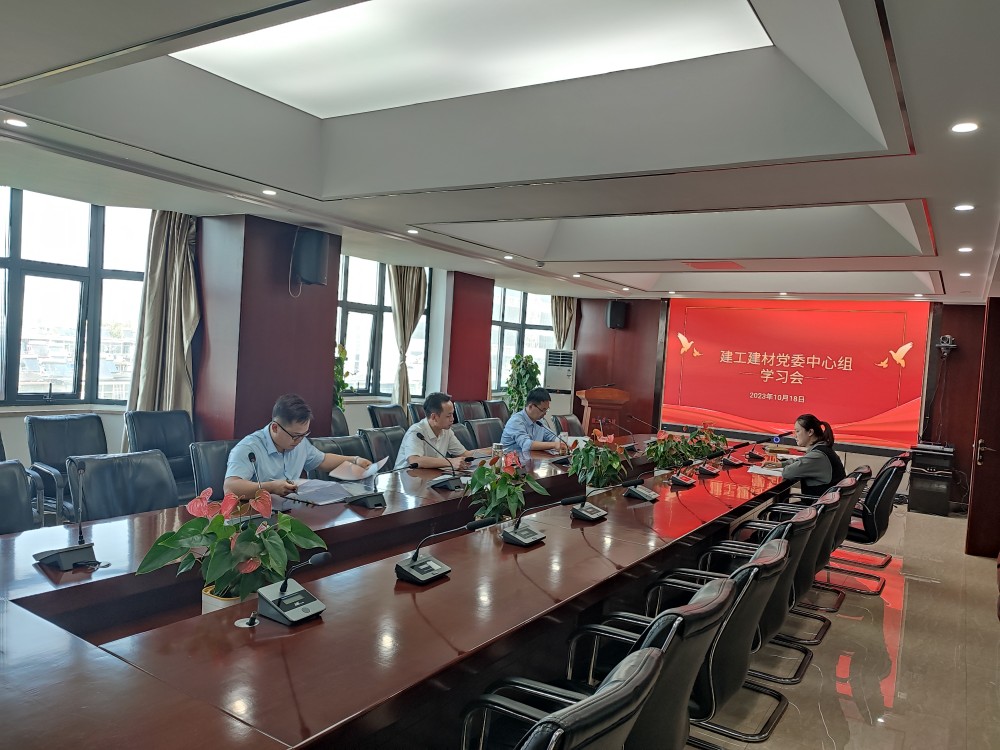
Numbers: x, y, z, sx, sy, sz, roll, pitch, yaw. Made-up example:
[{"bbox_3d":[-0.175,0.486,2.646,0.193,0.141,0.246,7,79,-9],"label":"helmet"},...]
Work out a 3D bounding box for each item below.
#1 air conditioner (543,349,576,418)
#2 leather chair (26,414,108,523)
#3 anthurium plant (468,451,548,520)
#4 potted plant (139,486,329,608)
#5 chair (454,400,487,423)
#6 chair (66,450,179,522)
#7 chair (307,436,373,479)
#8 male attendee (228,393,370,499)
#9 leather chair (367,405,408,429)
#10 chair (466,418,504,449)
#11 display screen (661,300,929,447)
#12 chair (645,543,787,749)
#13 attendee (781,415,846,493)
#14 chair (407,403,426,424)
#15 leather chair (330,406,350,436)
[{"bbox_3d":[0.922,0.455,11.531,0.500,1.730,0.330,4,2,-5],"label":"air conditioner"},{"bbox_3d":[-2.917,0.775,5.037,0.580,0.930,0.550,5,2,33],"label":"leather chair"},{"bbox_3d":[0.020,0.657,4.048,0.430,0.460,0.430,4,2,0],"label":"anthurium plant"},{"bbox_3d":[-0.981,0.634,2.658,0.520,0.450,0.540,5,2,33],"label":"potted plant"},{"bbox_3d":[-0.188,0.828,8.941,0.580,0.930,0.550,5,2,33],"label":"chair"},{"bbox_3d":[-1.781,0.888,3.598,0.620,0.950,0.550,5,2,33],"label":"chair"},{"bbox_3d":[-0.977,0.913,4.845,0.580,0.930,0.550,5,2,37],"label":"chair"},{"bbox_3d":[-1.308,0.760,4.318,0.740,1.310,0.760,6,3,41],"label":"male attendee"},{"bbox_3d":[-1.071,0.831,7.566,0.610,0.985,0.570,5,2,33],"label":"leather chair"},{"bbox_3d":[0.066,0.908,6.655,0.620,0.950,0.550,5,2,33],"label":"chair"},{"bbox_3d":[4.058,-0.098,10.342,3.480,1.920,0.100,5,2,33],"label":"display screen"},{"bbox_3d":[0.748,1.116,2.873,0.610,0.985,0.570,5,2,33],"label":"chair"},{"bbox_3d":[2.541,0.971,5.990,0.720,1.300,0.490,5,2,33],"label":"attendee"},{"bbox_3d":[-0.699,0.816,8.295,0.580,0.930,0.550,5,2,33],"label":"chair"},{"bbox_3d":[-1.575,0.791,6.868,0.620,0.950,0.550,5,2,33],"label":"leather chair"}]

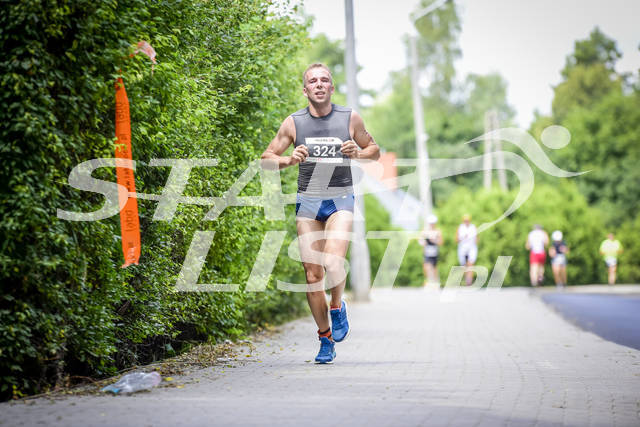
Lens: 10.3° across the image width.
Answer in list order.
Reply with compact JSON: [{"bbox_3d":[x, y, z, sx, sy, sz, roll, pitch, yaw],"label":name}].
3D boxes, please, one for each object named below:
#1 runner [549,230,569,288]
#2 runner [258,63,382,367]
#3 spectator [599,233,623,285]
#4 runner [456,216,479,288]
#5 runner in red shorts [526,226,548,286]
[{"bbox_3d":[6.850,1.319,102.000,0.550,1.650,0.600,-2,-1,5],"label":"runner"},{"bbox_3d":[-0.001,-0.004,20.900,0.680,1.755,0.720,-2,-1,1],"label":"runner"},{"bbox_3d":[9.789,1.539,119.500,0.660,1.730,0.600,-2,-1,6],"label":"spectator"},{"bbox_3d":[3.588,0.900,86.500,0.530,1.740,0.680,-2,-1,2],"label":"runner"},{"bbox_3d":[6.306,1.222,103.000,0.600,1.780,0.650,-2,-1,3],"label":"runner in red shorts"}]

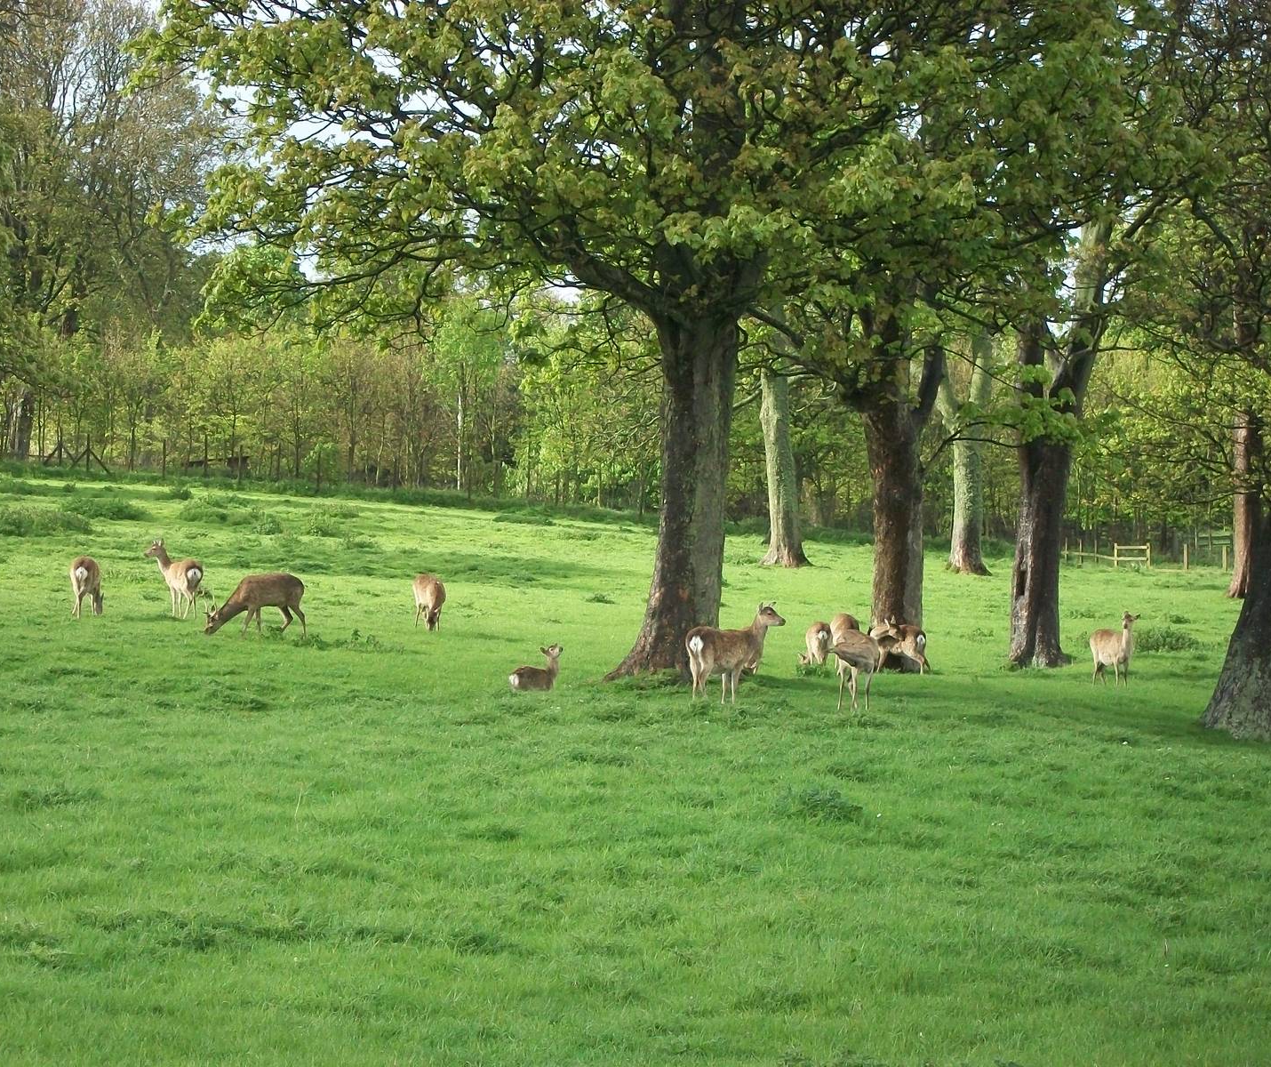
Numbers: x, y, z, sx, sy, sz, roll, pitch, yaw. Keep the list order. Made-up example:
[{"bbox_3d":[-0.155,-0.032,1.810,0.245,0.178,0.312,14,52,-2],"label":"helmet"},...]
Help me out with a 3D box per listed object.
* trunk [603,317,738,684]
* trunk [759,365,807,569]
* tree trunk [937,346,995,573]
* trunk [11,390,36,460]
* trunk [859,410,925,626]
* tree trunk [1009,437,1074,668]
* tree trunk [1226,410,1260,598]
[{"bbox_3d":[0.425,-0.418,45.000,1.547,4.145,1.300,0,0,0],"label":"trunk"},{"bbox_3d":[3.747,-1.704,100.000,1.268,5.071,1.100,0,0,0],"label":"trunk"},{"bbox_3d":[8.395,-1.916,100.000,1.437,6.000,1.150,0,0,0],"label":"tree trunk"},{"bbox_3d":[-26.387,-4.621,170.000,1.101,3.065,1.000,0,0,0],"label":"trunk"},{"bbox_3d":[3.039,0.059,46.500,0.799,3.039,0.700,0,0,0],"label":"trunk"},{"bbox_3d":[4.788,0.216,46.500,0.760,2.725,0.680,0,0,0],"label":"tree trunk"},{"bbox_3d":[12.063,-0.582,78.000,0.769,3.735,0.680,0,0,0],"label":"tree trunk"}]

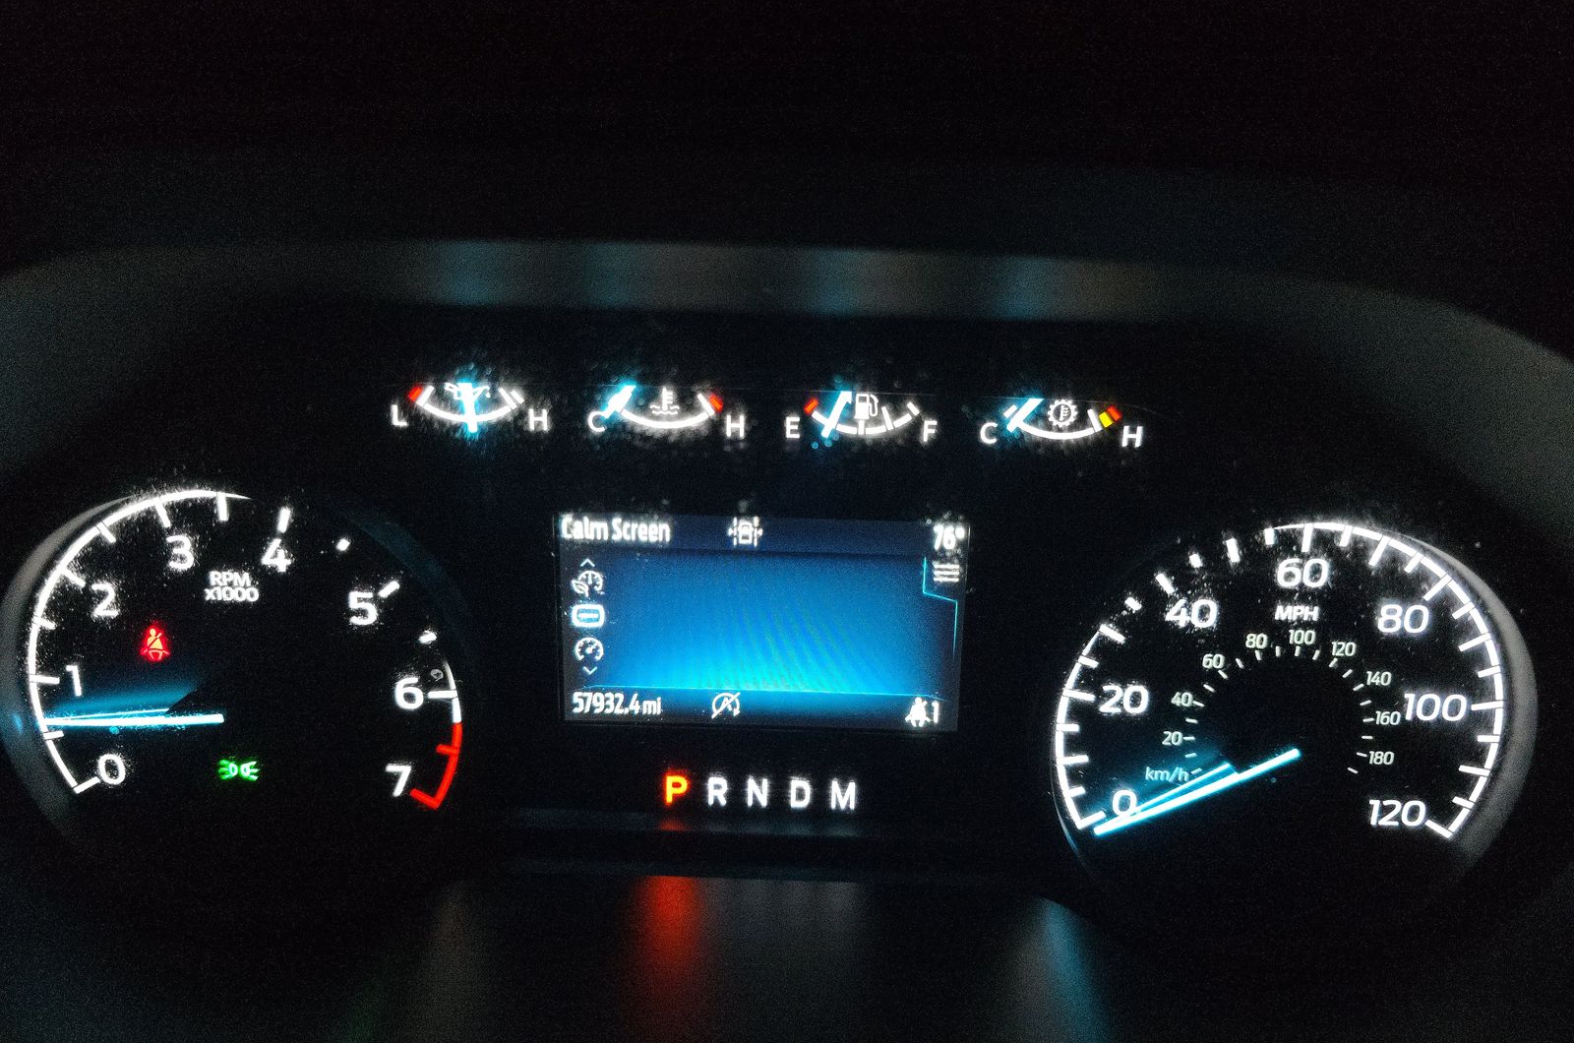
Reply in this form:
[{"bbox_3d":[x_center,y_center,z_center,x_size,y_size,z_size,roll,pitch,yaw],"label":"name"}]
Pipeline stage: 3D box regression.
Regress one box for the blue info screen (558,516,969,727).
[{"bbox_3d":[-0.006,0.023,0.249,0.095,0.052,0.010,1,14,0],"label":"blue info screen"}]

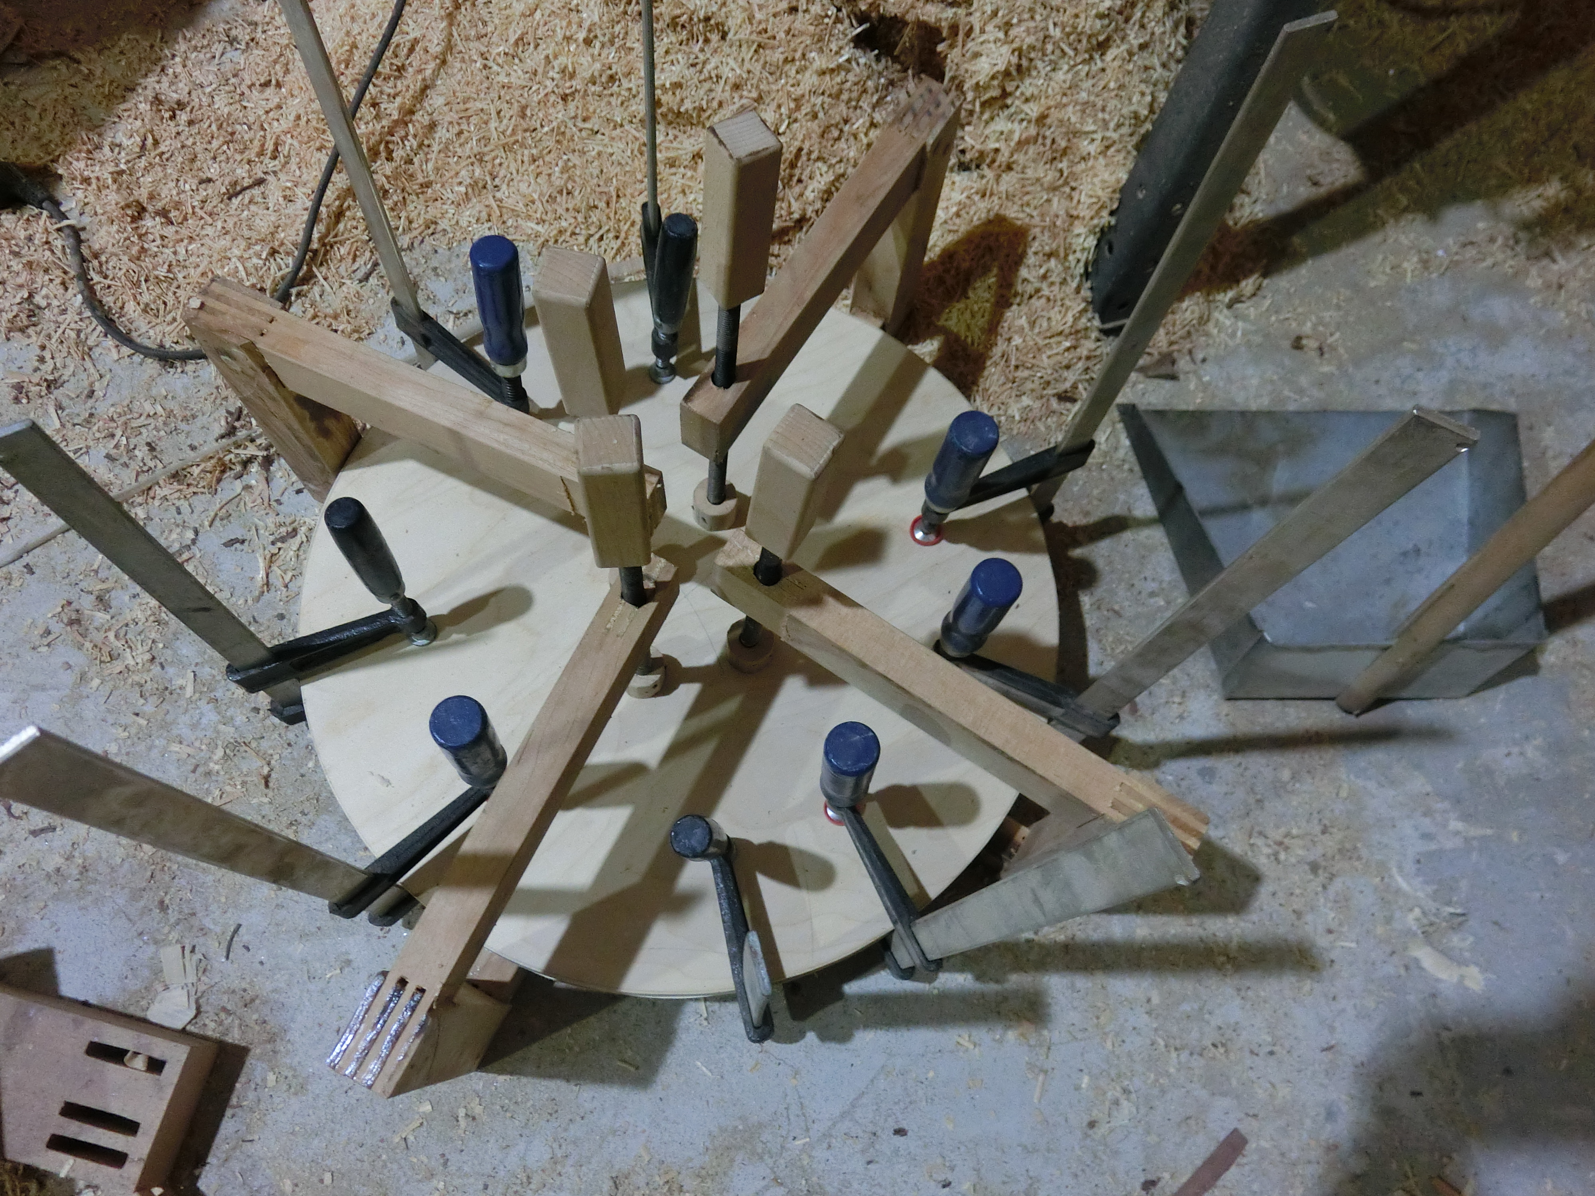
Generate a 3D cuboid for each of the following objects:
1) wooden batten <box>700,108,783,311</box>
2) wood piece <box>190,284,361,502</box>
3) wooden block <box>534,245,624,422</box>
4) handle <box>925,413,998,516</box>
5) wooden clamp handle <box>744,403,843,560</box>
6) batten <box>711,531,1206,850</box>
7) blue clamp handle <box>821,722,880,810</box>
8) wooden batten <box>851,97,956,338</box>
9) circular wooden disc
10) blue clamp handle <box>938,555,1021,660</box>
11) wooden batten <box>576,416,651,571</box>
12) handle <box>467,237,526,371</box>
[{"bbox_3d":[-0.034,-0.218,0.660,0.029,0.115,0.029,-29,70,-19],"label":"wooden batten"},{"bbox_3d":[-0.384,-0.142,0.904,0.057,0.292,0.031,22,71,3],"label":"wood piece"},{"bbox_3d":[-0.113,-0.136,0.607,0.029,0.115,0.029,10,71,1],"label":"wooden block"},{"bbox_3d":[0.114,-0.093,0.827,0.034,0.122,0.034,1,72,-3],"label":"handle"},{"bbox_3d":[-0.003,-0.058,0.606,0.029,0.115,0.029,34,72,5],"label":"wooden clamp handle"},{"bbox_3d":[0.099,0.070,0.755,0.350,0.058,0.031,33,71,4],"label":"batten"},{"bbox_3d":[0.034,0.114,0.758,0.034,0.122,0.034,0,67,0],"label":"blue clamp handle"},{"bbox_3d":[0.089,-0.331,1.023,0.031,0.270,0.057,31,69,7],"label":"wooden batten"},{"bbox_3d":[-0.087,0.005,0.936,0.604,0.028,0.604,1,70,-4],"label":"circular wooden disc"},{"bbox_3d":[0.124,0.012,0.808,0.034,0.122,0.034,2,69,-5],"label":"blue clamp handle"},{"bbox_3d":[-0.090,-0.050,0.576,0.029,0.115,0.029,-3,71,-6],"label":"wooden batten"},{"bbox_3d":[-0.220,-0.215,0.859,0.034,0.122,0.034,3,69,-8],"label":"handle"}]

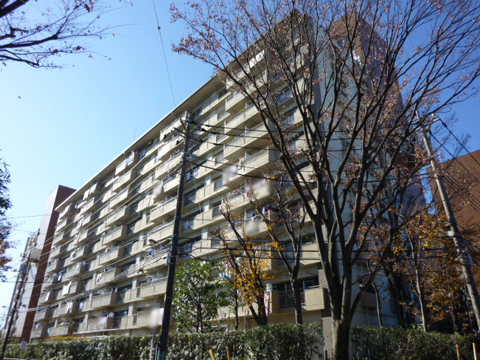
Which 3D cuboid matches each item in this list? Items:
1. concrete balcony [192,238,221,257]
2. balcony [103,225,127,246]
[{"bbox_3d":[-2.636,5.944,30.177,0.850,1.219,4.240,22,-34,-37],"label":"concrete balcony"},{"bbox_3d":[-16.080,7.485,45.422,1.200,1.304,5.346,22,-34,-37],"label":"balcony"}]

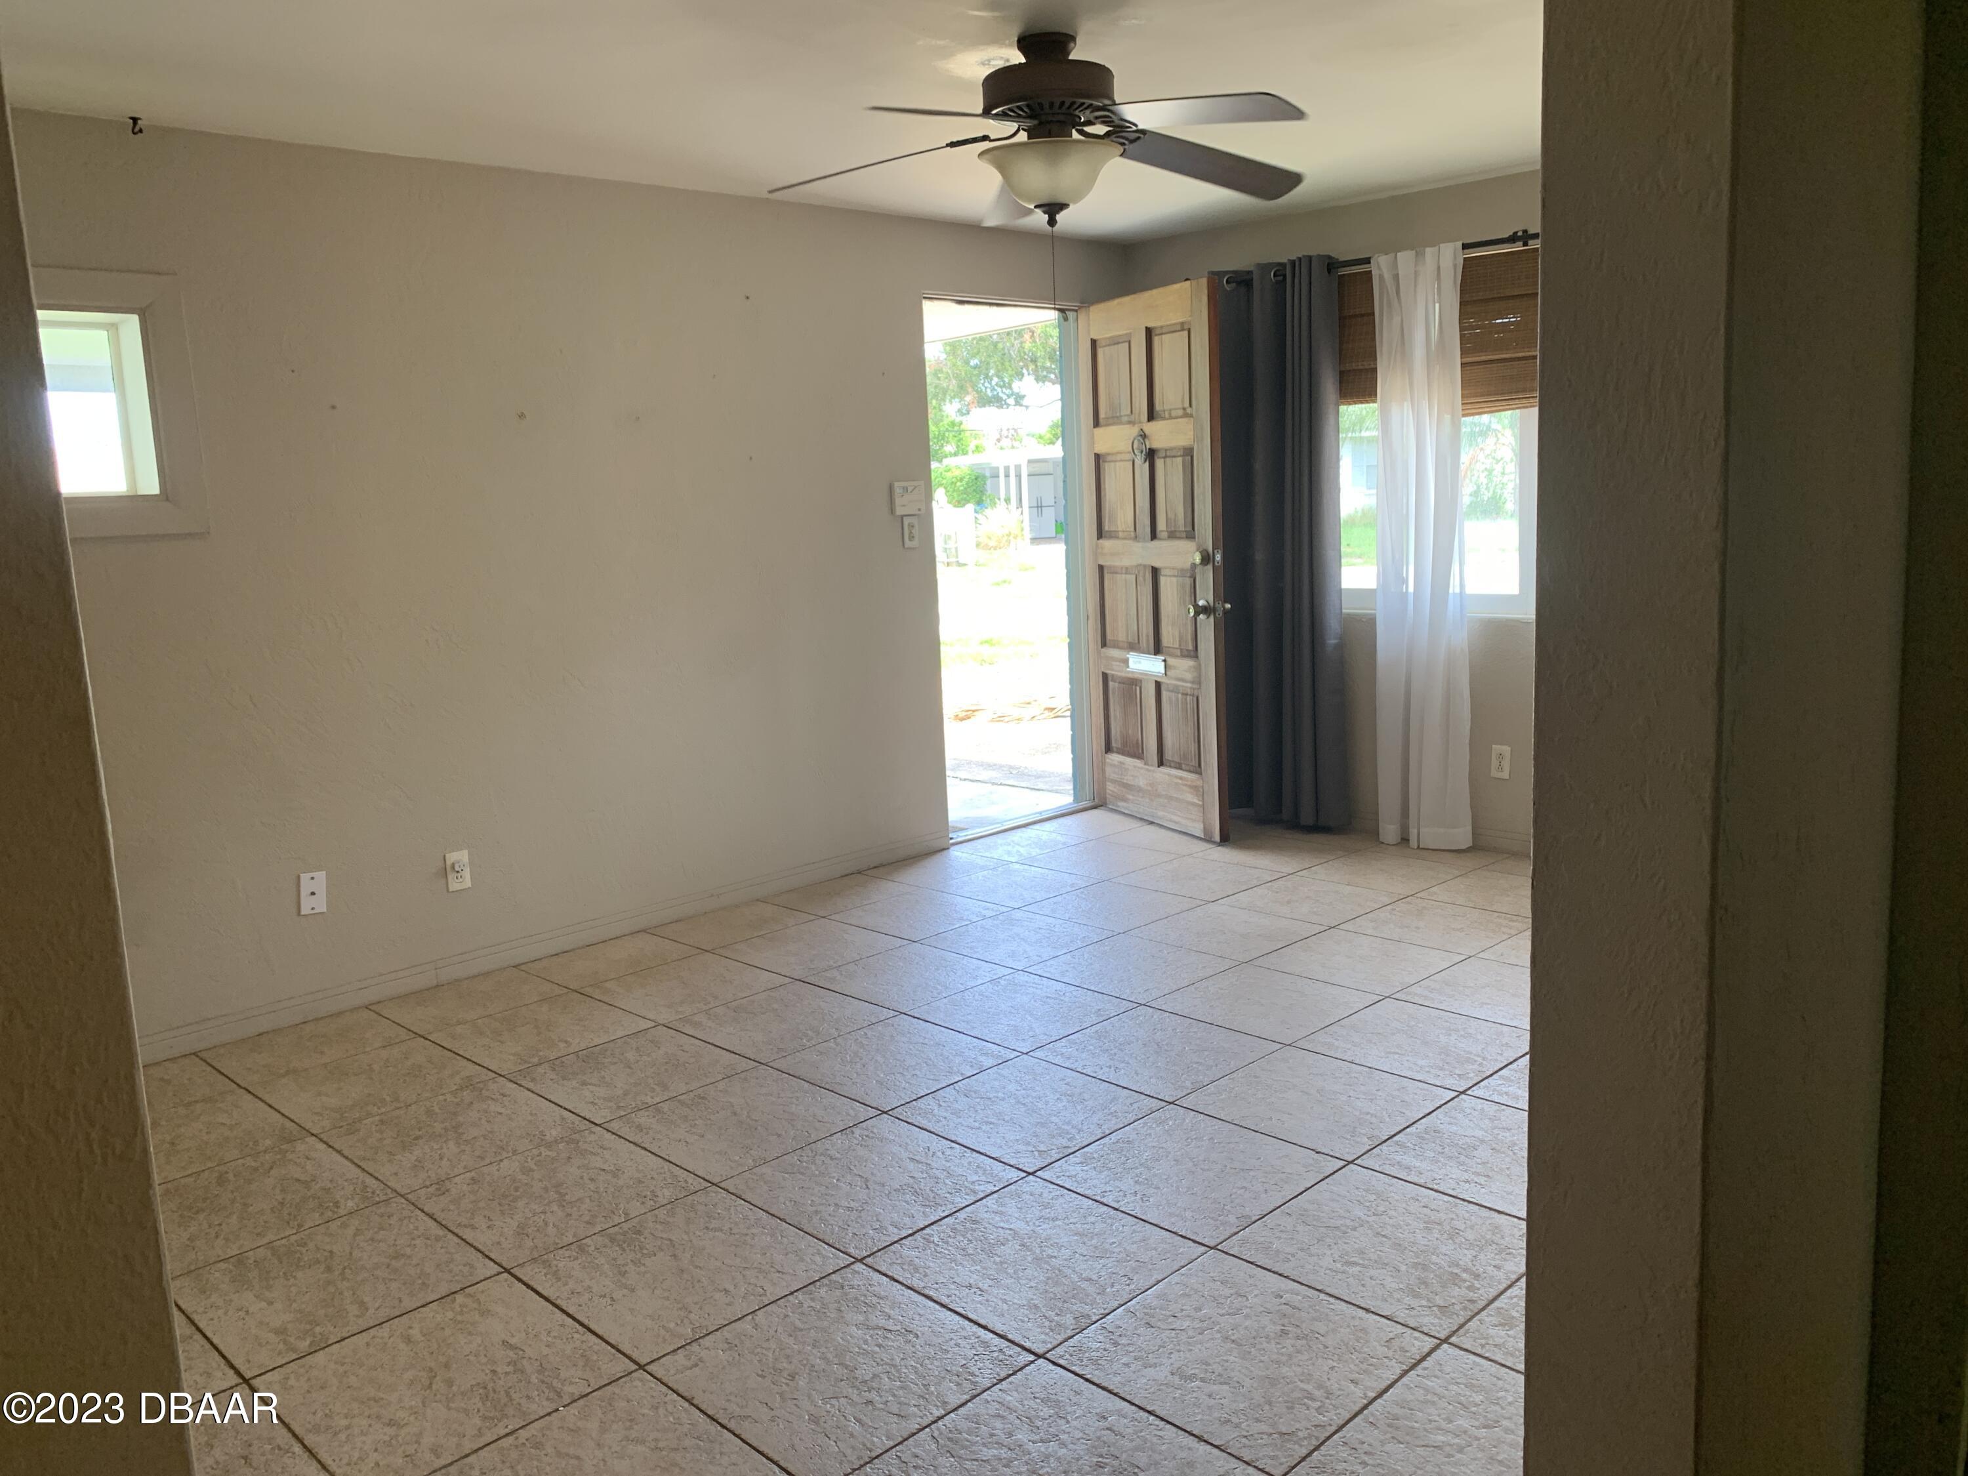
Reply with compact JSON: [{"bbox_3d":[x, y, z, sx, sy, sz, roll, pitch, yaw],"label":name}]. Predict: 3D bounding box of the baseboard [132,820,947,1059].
[{"bbox_3d":[-1.177,0.605,4.773,0.016,0.076,2.936,7,13,44],"label":"baseboard"}]

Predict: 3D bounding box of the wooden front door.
[{"bbox_3d":[0.670,-0.689,5.887,0.045,2.086,0.869,-7,10,-28],"label":"wooden front door"}]

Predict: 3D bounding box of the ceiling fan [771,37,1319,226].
[{"bbox_3d":[0.149,-1.351,3.300,1.290,0.405,1.290,-11,13,-43],"label":"ceiling fan"}]

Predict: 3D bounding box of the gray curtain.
[{"bbox_3d":[1.145,-0.734,5.766,0.140,2.140,0.590,-11,13,-43],"label":"gray curtain"}]

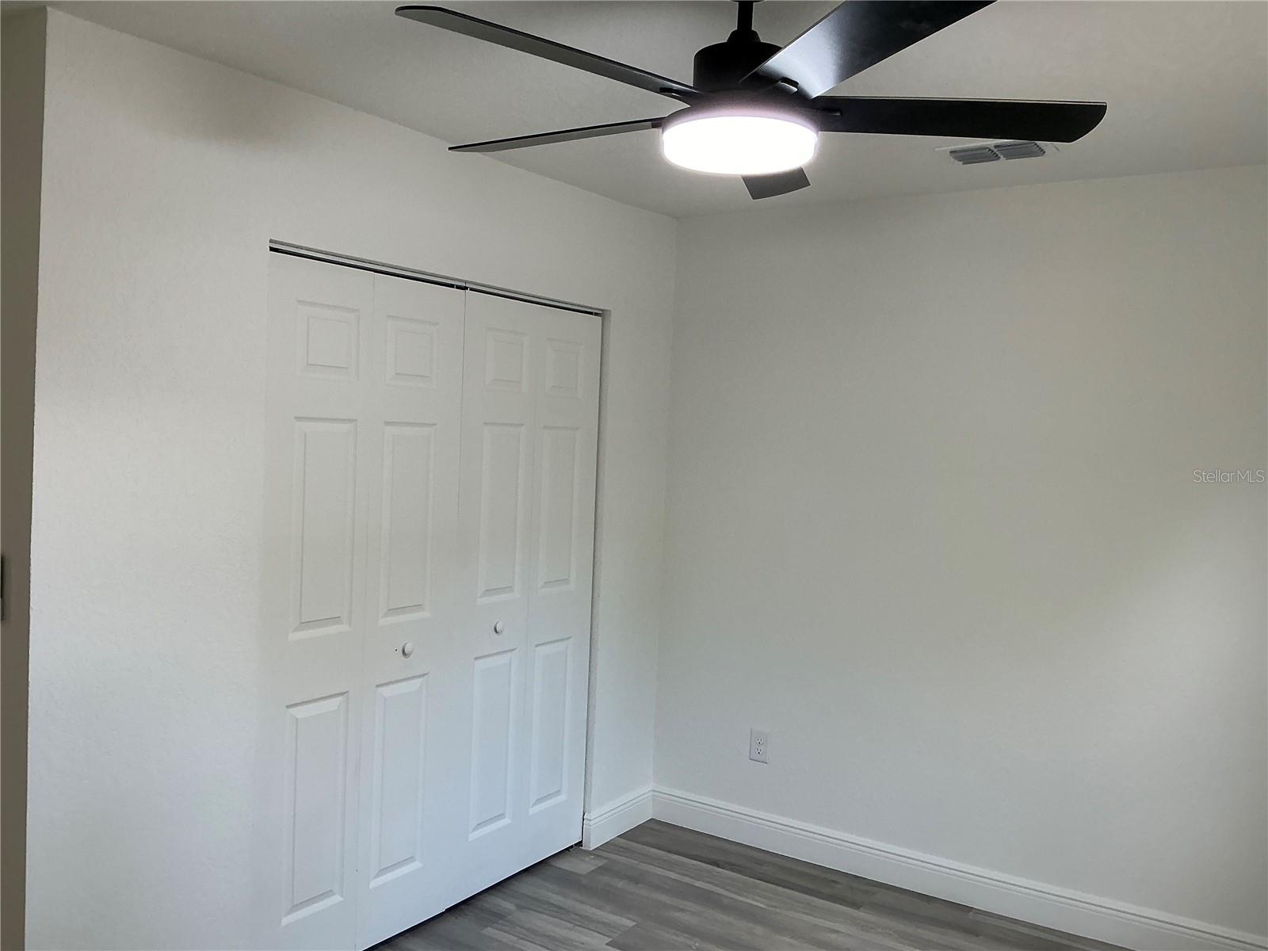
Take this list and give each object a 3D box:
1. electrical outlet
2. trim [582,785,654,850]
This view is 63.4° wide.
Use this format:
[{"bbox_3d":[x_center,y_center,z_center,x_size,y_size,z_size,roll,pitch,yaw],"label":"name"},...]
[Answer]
[{"bbox_3d":[0.483,1.042,3.945,0.073,0.117,0.008,4,2,33],"label":"electrical outlet"},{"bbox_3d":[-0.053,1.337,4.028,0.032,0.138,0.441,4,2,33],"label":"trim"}]

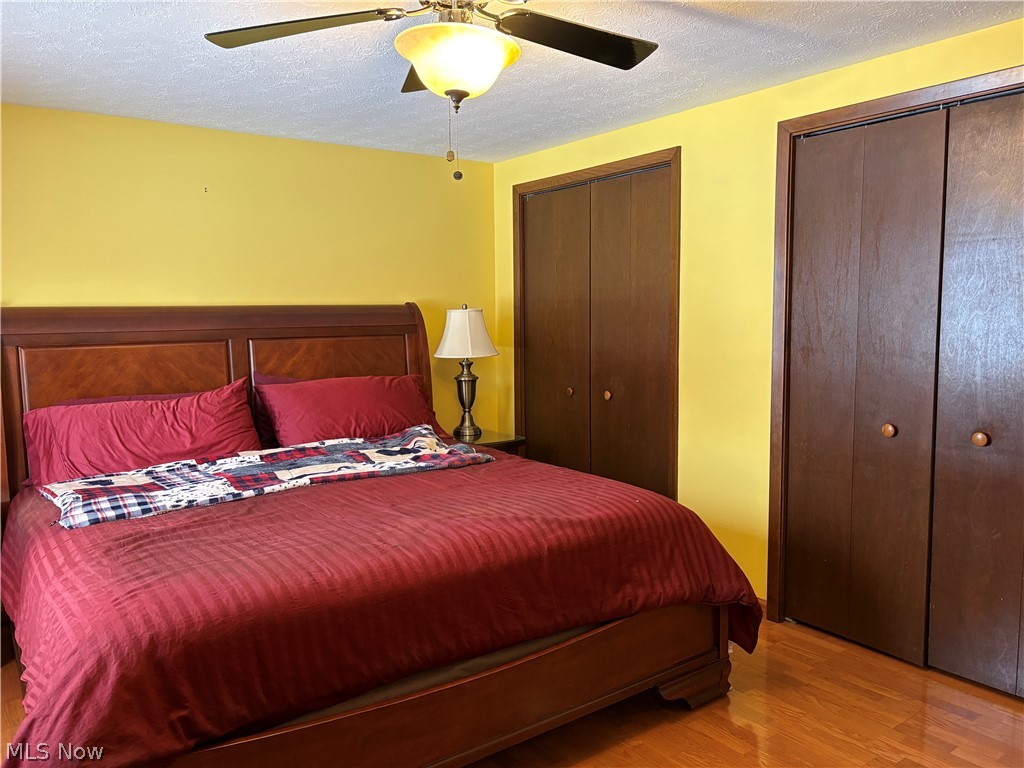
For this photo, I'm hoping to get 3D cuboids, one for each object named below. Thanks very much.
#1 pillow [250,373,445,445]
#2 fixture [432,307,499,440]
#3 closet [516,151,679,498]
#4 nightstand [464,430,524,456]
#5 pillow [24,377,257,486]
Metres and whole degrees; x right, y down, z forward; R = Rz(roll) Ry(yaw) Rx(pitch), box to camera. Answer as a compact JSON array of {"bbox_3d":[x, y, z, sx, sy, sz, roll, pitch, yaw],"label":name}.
[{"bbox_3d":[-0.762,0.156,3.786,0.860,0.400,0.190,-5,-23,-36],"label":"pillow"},{"bbox_3d":[-0.268,-0.074,4.497,0.380,0.780,0.380,-1,6,0],"label":"fixture"},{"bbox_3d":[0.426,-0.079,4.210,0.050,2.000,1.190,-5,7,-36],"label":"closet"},{"bbox_3d":[-0.248,0.619,4.549,0.520,0.620,0.440,-5,7,-36],"label":"nightstand"},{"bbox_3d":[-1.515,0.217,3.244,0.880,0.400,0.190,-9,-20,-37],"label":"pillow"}]

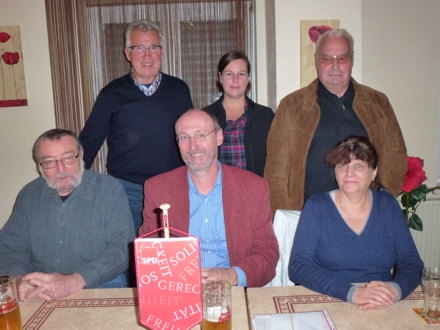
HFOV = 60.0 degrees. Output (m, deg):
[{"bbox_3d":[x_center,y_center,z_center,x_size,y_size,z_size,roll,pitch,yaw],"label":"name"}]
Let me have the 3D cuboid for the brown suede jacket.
[{"bbox_3d":[0.563,-0.040,1.860,0.670,0.720,0.350,0,9,10],"label":"brown suede jacket"}]

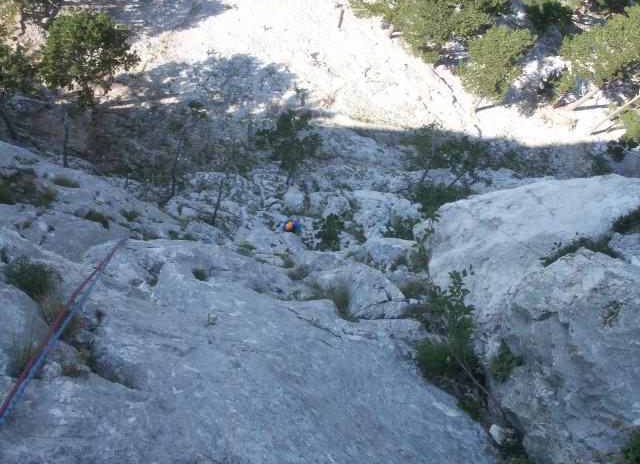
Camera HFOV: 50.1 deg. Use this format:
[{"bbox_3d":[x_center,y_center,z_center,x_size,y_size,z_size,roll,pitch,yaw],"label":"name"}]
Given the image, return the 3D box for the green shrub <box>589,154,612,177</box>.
[{"bbox_3d":[11.933,-2.819,29.000,0.950,0.950,0.900,5,56,-2],"label":"green shrub"}]

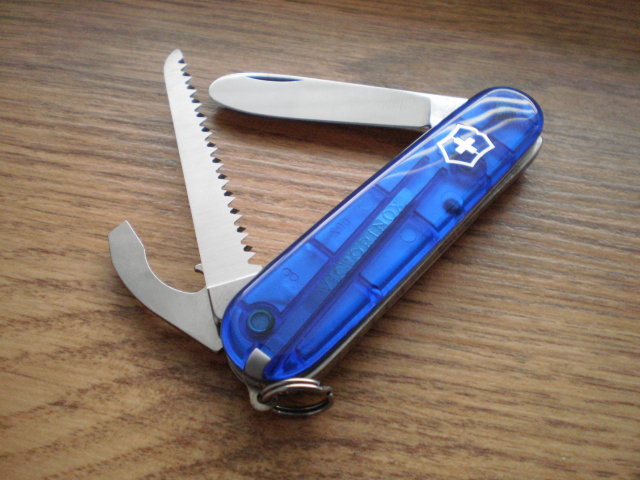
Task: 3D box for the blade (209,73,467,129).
[{"bbox_3d":[0.005,-0.028,0.139,0.056,0.002,0.013,5,52,-2],"label":"blade"}]

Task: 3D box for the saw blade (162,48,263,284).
[{"bbox_3d":[-0.022,-0.015,0.124,0.009,0.002,0.062,-11,55,-14],"label":"saw blade"}]

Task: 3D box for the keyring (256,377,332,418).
[{"bbox_3d":[-0.004,0.024,0.099,0.011,0.011,0.002,2,57,-5],"label":"keyring"}]

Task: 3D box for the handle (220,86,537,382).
[{"bbox_3d":[0.015,-0.004,0.120,0.018,0.013,0.085,37,58,21],"label":"handle"}]

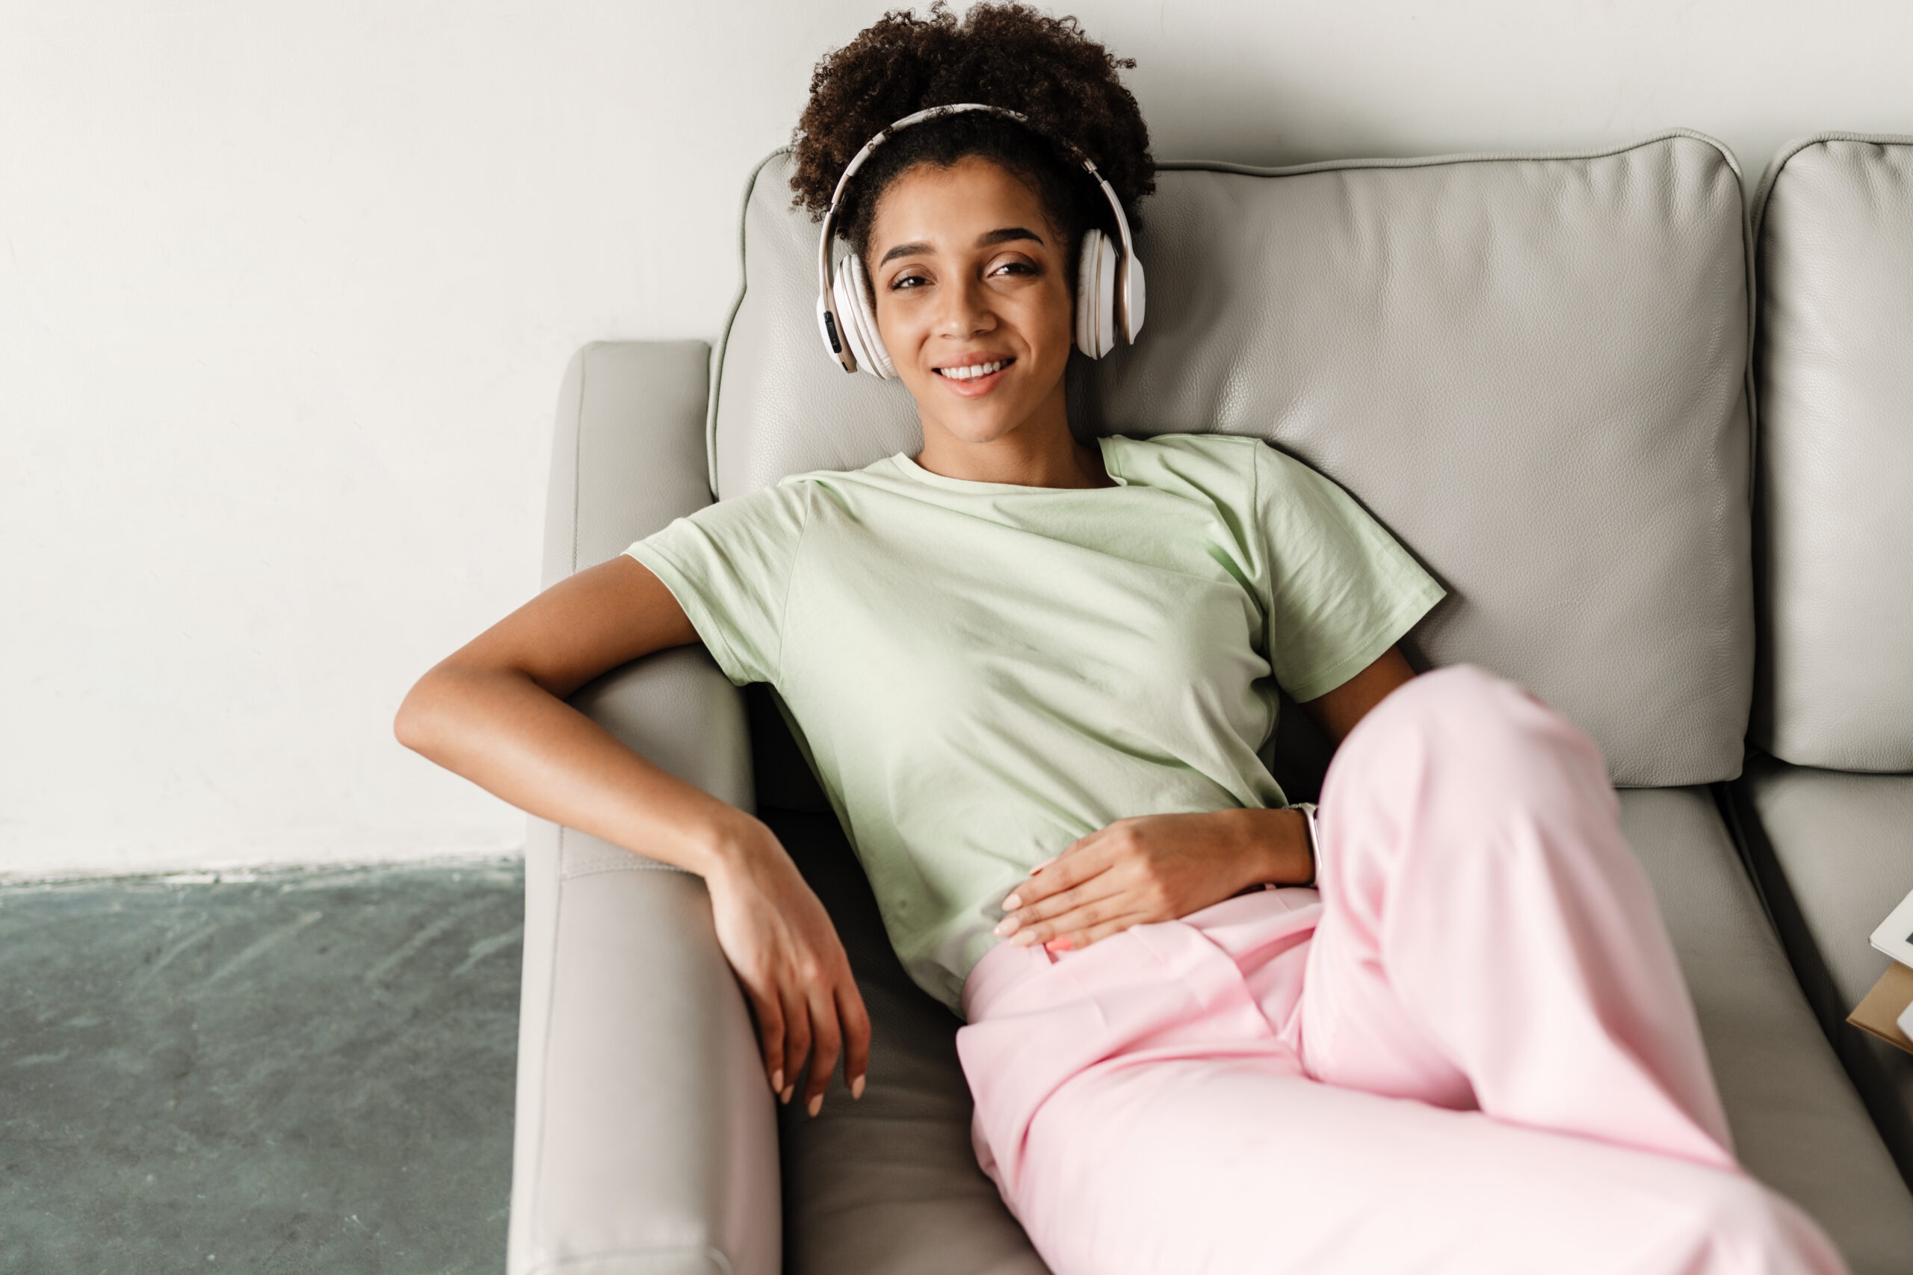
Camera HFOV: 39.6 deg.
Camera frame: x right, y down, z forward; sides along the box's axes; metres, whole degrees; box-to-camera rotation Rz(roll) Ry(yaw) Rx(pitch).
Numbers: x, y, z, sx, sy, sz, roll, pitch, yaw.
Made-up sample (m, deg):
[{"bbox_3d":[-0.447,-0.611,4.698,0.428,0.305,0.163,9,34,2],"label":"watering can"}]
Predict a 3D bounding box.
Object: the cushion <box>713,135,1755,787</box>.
[{"bbox_3d":[0.192,-0.121,1.890,0.710,0.455,0.180,-3,11,-4],"label":"cushion"}]

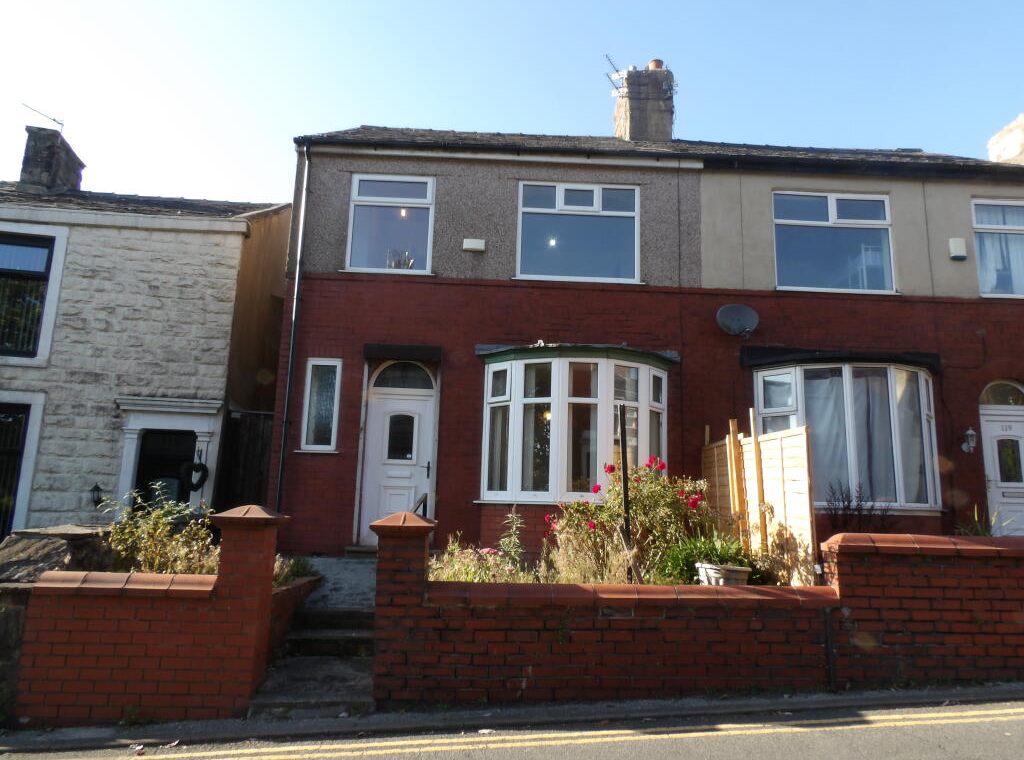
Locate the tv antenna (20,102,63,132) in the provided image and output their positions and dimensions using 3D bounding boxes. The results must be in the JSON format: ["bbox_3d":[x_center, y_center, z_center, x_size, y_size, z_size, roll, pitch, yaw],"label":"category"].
[{"bbox_3d":[-8.826,-4.984,13.412,0.340,0.270,0.800,-2,-10,20],"label":"tv antenna"}]

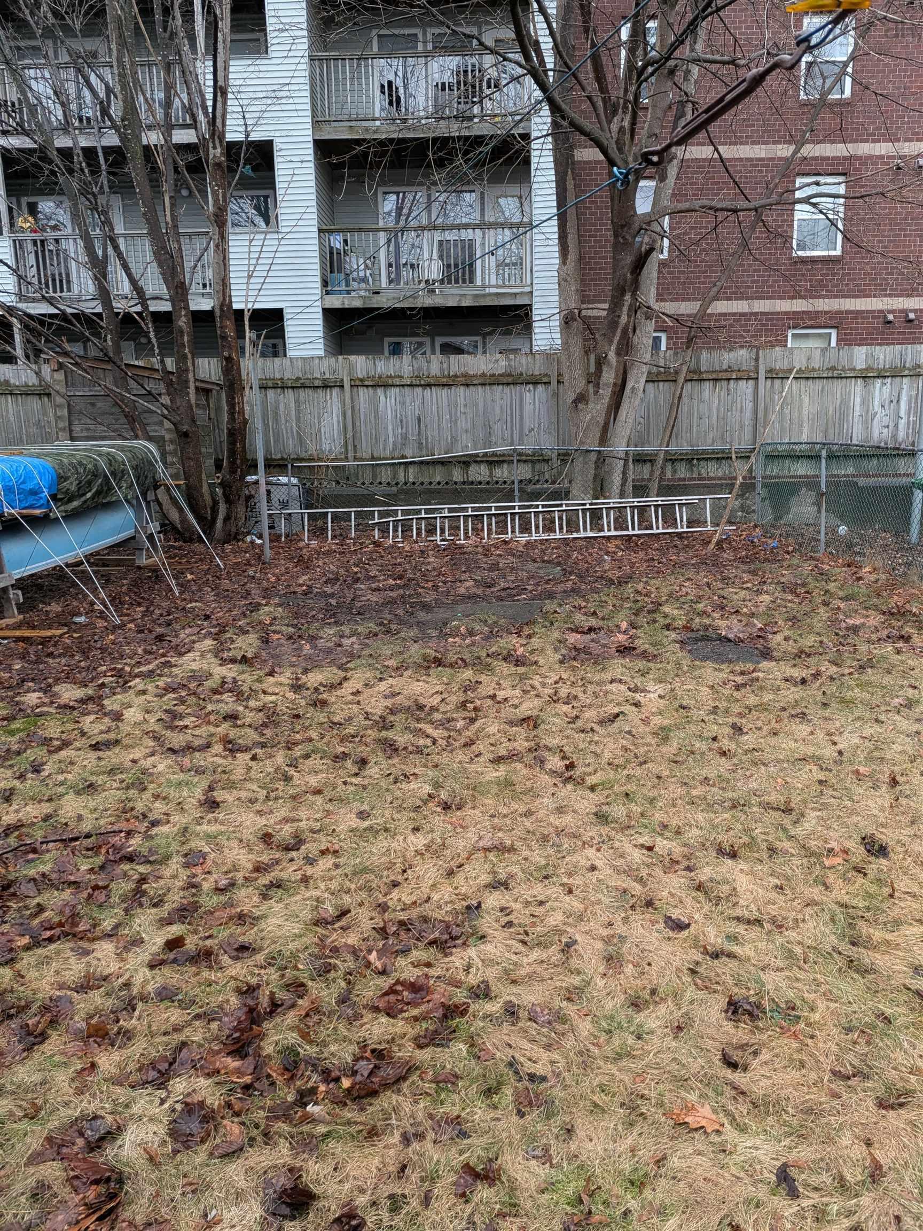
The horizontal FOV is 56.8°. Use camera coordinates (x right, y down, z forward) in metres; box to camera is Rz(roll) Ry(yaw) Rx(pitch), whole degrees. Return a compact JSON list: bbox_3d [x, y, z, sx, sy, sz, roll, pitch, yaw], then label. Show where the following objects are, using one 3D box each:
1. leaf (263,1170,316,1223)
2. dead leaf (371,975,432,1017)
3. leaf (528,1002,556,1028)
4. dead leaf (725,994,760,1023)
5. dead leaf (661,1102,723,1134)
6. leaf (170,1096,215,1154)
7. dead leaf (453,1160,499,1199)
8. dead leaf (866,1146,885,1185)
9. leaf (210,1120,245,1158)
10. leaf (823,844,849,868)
[{"bbox_3d":[-0.331,1.116,1.644,0.097,0.045,0.091,-5,12,-19],"label":"leaf"},{"bbox_3d":[-0.141,0.996,2.246,0.112,0.045,0.162,9,15,43],"label":"dead leaf"},{"bbox_3d":[0.200,1.007,2.147,0.049,0.030,0.090,-10,14,-38],"label":"leaf"},{"bbox_3d":[0.709,0.993,2.160,0.083,0.045,0.072,1,11,11],"label":"dead leaf"},{"bbox_3d":[0.497,1.064,1.821,0.118,0.025,0.068,4,12,25],"label":"dead leaf"},{"bbox_3d":[-0.574,1.087,1.825,0.089,0.040,0.122,-3,11,-8],"label":"leaf"},{"bbox_3d":[0.025,1.103,1.673,0.091,0.040,0.055,-4,11,-13],"label":"dead leaf"},{"bbox_3d":[0.815,1.084,1.680,0.030,0.025,0.079,3,12,19],"label":"dead leaf"},{"bbox_3d":[-0.482,1.094,1.779,0.060,0.040,0.077,1,11,9],"label":"leaf"},{"bbox_3d":[1.269,0.829,2.946,0.104,0.040,0.091,-8,13,-30],"label":"leaf"}]

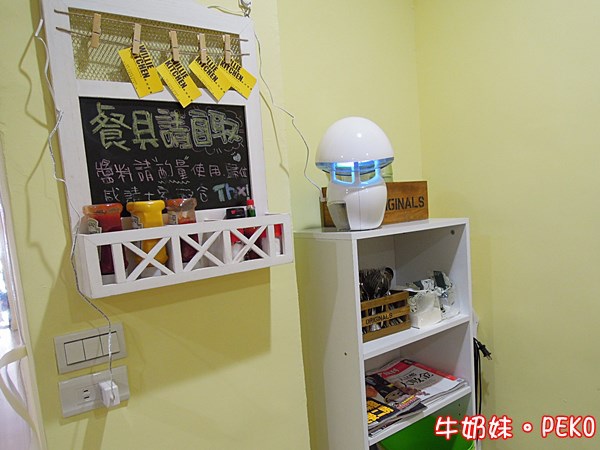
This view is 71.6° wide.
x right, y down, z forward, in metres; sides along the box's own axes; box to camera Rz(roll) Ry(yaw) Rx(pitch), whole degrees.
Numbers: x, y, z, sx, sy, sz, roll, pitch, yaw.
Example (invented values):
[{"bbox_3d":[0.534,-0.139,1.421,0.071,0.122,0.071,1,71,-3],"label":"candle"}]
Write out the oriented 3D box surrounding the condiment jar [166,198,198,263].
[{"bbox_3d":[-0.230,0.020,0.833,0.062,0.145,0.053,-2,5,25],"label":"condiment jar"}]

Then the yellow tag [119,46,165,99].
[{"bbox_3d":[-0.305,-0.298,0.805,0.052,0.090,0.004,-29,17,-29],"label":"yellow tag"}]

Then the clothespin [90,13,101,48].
[{"bbox_3d":[-0.374,-0.358,0.767,0.010,0.063,0.012,3,0,-33],"label":"clothespin"}]

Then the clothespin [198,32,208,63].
[{"bbox_3d":[-0.205,-0.369,0.872,0.010,0.059,0.012,-7,6,-33],"label":"clothespin"}]

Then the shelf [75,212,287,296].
[{"bbox_3d":[-0.216,0.048,0.847,0.402,0.105,0.117,-7,6,-33],"label":"shelf"}]

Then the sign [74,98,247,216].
[{"bbox_3d":[-0.257,-0.137,0.868,0.336,0.236,0.012,-7,5,-32],"label":"sign"}]

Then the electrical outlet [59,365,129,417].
[{"bbox_3d":[-0.392,0.322,0.803,0.118,0.071,0.010,-7,5,-32],"label":"electrical outlet"}]

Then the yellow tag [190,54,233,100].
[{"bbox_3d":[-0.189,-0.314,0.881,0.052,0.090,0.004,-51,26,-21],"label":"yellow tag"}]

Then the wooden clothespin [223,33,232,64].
[{"bbox_3d":[-0.159,-0.381,0.901,0.010,0.060,0.012,-1,3,-33],"label":"wooden clothespin"}]

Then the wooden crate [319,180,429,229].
[{"bbox_3d":[0.228,-0.064,1.246,0.262,0.115,0.160,-7,5,-32],"label":"wooden crate"}]

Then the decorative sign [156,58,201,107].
[{"bbox_3d":[-0.247,-0.292,0.852,0.050,0.089,0.004,-46,24,-23],"label":"decorative sign"}]

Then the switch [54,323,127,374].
[{"bbox_3d":[-0.397,0.236,0.797,0.118,0.071,0.010,-7,5,-32],"label":"switch"}]

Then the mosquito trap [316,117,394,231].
[{"bbox_3d":[0.139,-0.131,1.068,0.205,0.290,0.205,-4,5,-5],"label":"mosquito trap"}]

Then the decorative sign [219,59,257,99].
[{"bbox_3d":[-0.139,-0.328,0.913,0.090,0.052,0.004,36,-17,-29],"label":"decorative sign"}]

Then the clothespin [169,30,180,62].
[{"bbox_3d":[-0.255,-0.360,0.840,0.010,0.059,0.012,-7,6,-33],"label":"clothespin"}]

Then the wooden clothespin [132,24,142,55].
[{"bbox_3d":[-0.316,-0.361,0.805,0.010,0.063,0.012,6,-2,-33],"label":"wooden clothespin"}]

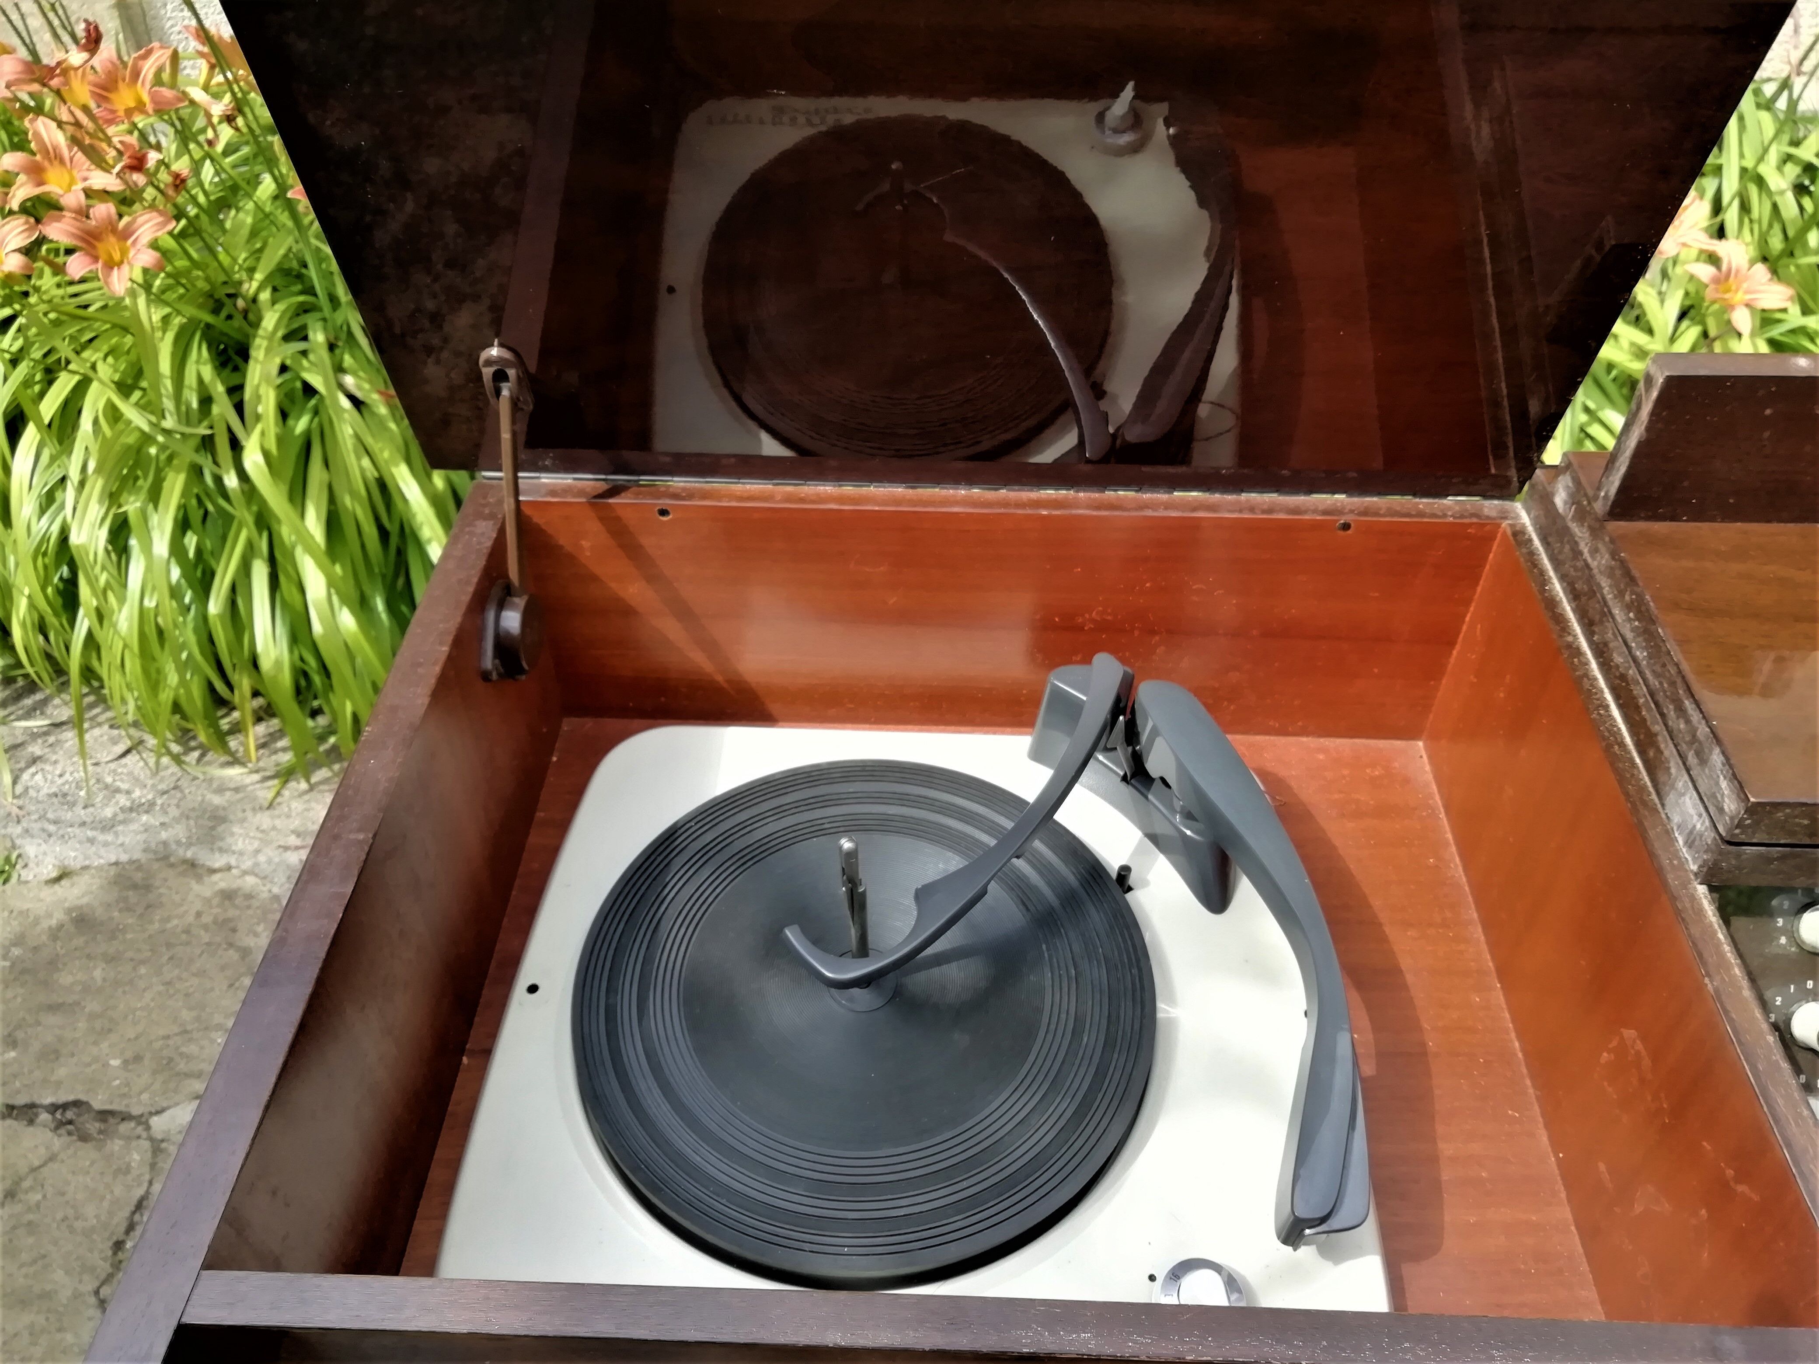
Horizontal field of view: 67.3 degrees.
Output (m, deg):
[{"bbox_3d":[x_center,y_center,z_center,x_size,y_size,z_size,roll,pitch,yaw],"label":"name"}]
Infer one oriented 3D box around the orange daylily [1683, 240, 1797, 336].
[{"bbox_3d":[0.789,-0.374,1.300,0.097,0.086,0.060,14,19,11],"label":"orange daylily"}]

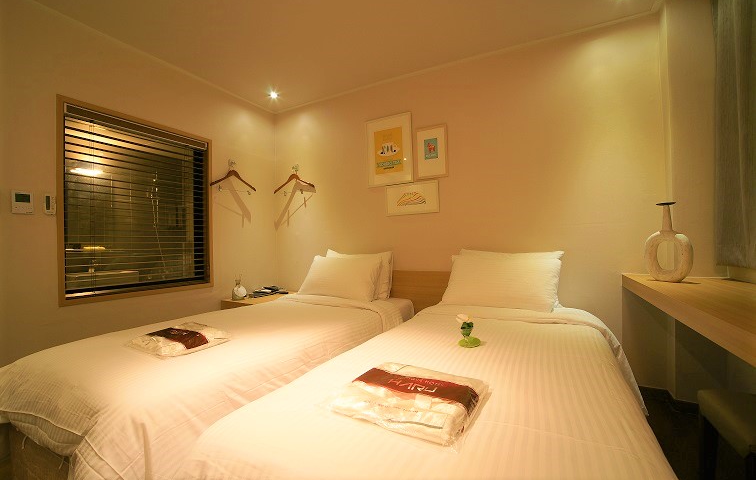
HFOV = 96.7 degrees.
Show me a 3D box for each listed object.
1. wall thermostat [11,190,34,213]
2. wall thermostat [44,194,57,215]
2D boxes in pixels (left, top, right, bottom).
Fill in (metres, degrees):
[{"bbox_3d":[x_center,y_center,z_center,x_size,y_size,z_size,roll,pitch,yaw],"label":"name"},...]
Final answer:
[{"bbox_3d":[-1.838,-0.193,1.742,0.024,0.120,0.082,-1,0,26],"label":"wall thermostat"},{"bbox_3d":[-1.791,-0.193,1.839,0.024,0.110,0.045,-1,0,26],"label":"wall thermostat"}]

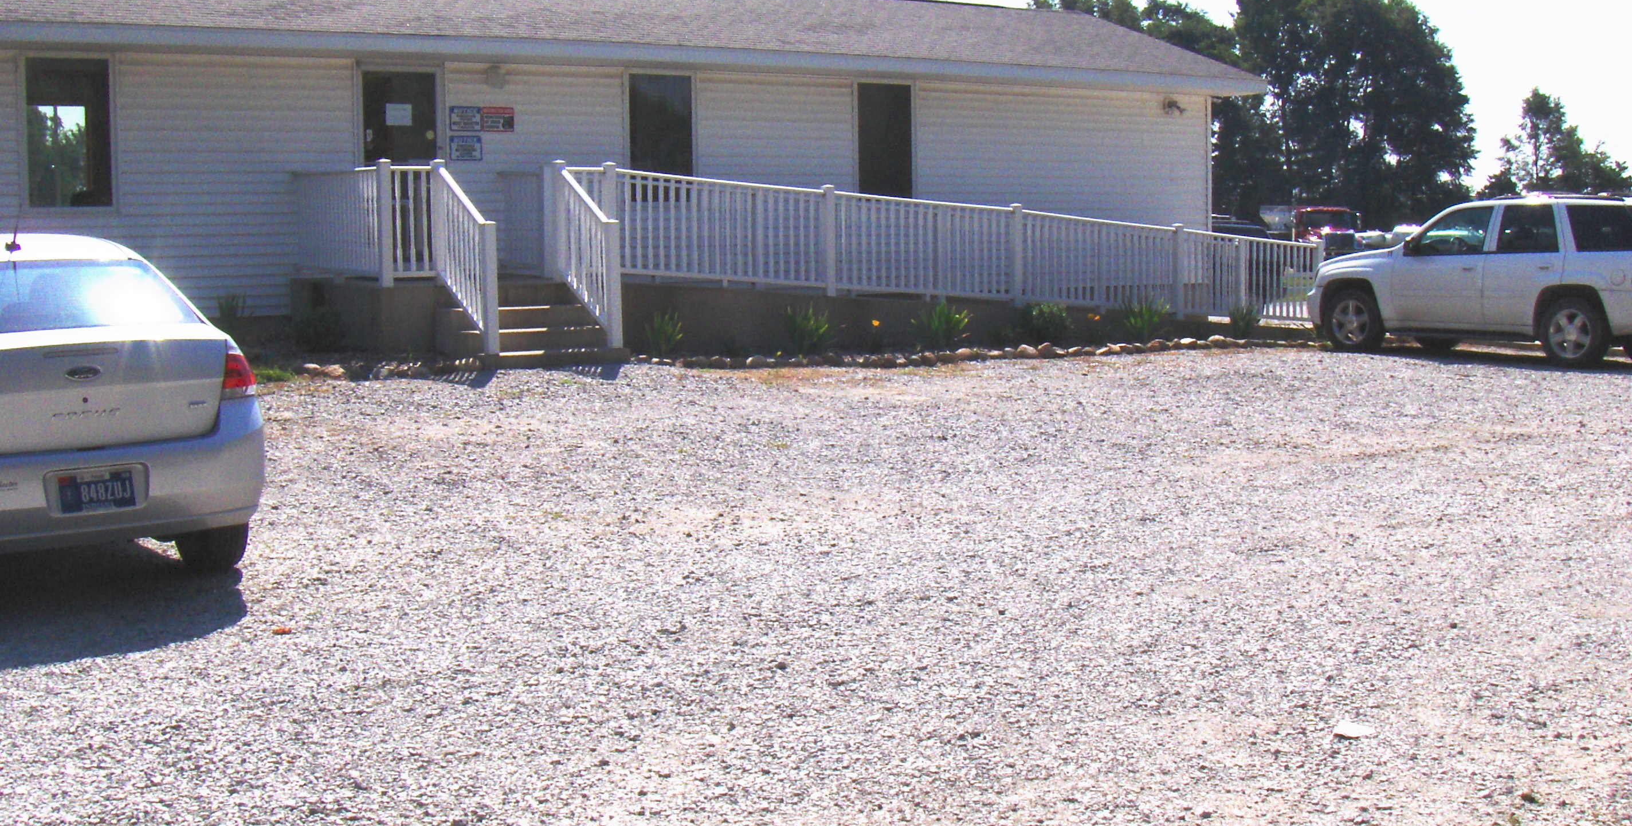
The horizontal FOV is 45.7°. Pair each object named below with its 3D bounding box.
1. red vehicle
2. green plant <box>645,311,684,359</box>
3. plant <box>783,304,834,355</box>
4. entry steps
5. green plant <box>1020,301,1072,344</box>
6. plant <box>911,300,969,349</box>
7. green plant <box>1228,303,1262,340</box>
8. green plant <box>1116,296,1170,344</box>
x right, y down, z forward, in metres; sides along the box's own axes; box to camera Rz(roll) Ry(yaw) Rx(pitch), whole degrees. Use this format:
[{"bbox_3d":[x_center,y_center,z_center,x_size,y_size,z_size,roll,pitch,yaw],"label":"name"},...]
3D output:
[{"bbox_3d":[19.850,-7.017,78.000,2.500,2.850,8.000,-1,5,-3],"label":"red vehicle"},{"bbox_3d":[-1.366,-0.714,17.500,0.350,0.450,0.320,-4,6,-34],"label":"green plant"},{"bbox_3d":[-0.066,-0.785,18.350,0.480,0.490,0.440,-1,5,0],"label":"plant"},{"bbox_3d":[-2.438,-0.767,16.556,1.320,0.700,1.100,-4,6,-34],"label":"entry steps"},{"bbox_3d":[2.378,-0.928,20.000,0.530,0.470,0.480,-4,6,-34],"label":"green plant"},{"bbox_3d":[1.243,-0.881,19.250,0.570,0.500,0.530,-1,5,0],"label":"plant"},{"bbox_3d":[4.810,-1.021,21.700,0.370,0.420,0.340,-1,5,0],"label":"green plant"},{"bbox_3d":[3.515,-0.993,20.800,0.580,0.540,0.530,-1,5,0],"label":"green plant"}]

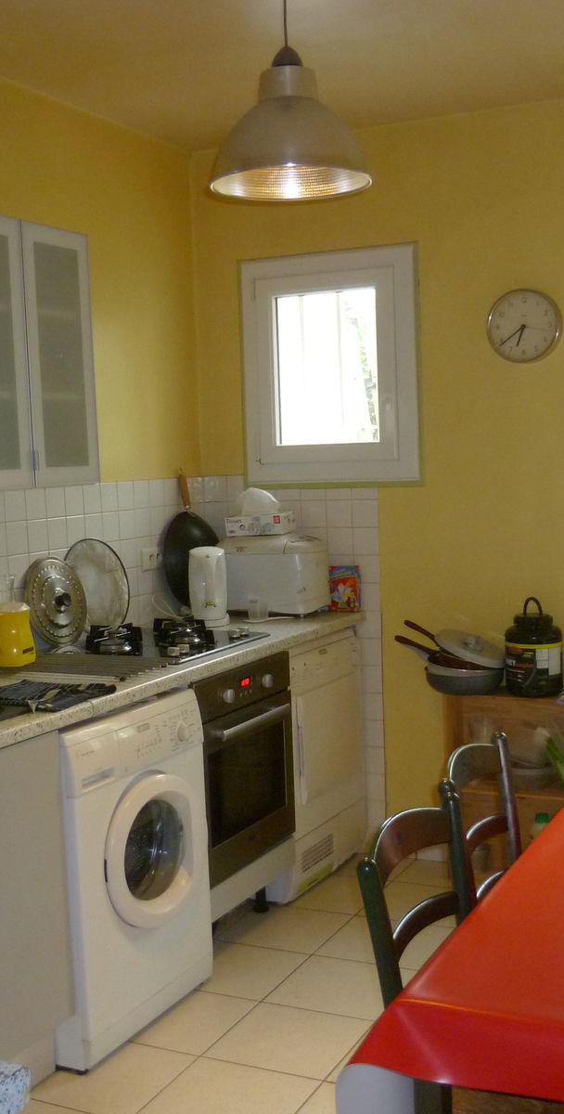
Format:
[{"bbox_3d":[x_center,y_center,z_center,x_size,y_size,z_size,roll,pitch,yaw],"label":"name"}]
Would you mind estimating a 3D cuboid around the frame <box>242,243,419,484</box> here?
[{"bbox_3d":[0.172,-0.674,4.316,0.667,0.813,0.090,0,5,24],"label":"frame"}]

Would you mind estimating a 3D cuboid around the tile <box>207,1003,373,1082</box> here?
[{"bbox_3d":[0.017,1.214,3.016,0.332,0.010,0.332,0,5,27],"label":"tile"}]

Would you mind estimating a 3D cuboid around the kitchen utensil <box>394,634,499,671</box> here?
[{"bbox_3d":[0.550,0.332,4.087,0.420,0.110,0.250,10,11,37],"label":"kitchen utensil"}]

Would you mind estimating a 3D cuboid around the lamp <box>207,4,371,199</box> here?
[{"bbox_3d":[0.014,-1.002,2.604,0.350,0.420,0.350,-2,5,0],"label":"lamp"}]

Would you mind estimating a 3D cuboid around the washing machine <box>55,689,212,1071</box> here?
[{"bbox_3d":[-0.592,0.805,3.219,0.580,0.845,0.600,0,5,27],"label":"washing machine"}]

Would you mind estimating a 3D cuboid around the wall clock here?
[{"bbox_3d":[0.805,-0.770,3.986,0.250,0.250,0.045,0,5,24],"label":"wall clock"}]

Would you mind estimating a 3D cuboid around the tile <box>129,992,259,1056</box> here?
[{"bbox_3d":[-0.276,1.214,3.164,0.332,0.010,0.332,0,5,27],"label":"tile"}]

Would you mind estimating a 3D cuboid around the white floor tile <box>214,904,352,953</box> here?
[{"bbox_3d":[0.015,1.160,3.753,0.332,0.010,0.332,0,5,27],"label":"white floor tile"}]

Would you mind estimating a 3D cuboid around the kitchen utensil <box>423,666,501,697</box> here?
[{"bbox_3d":[0.627,0.402,4.050,0.265,0.090,0.265,0,5,24],"label":"kitchen utensil"}]

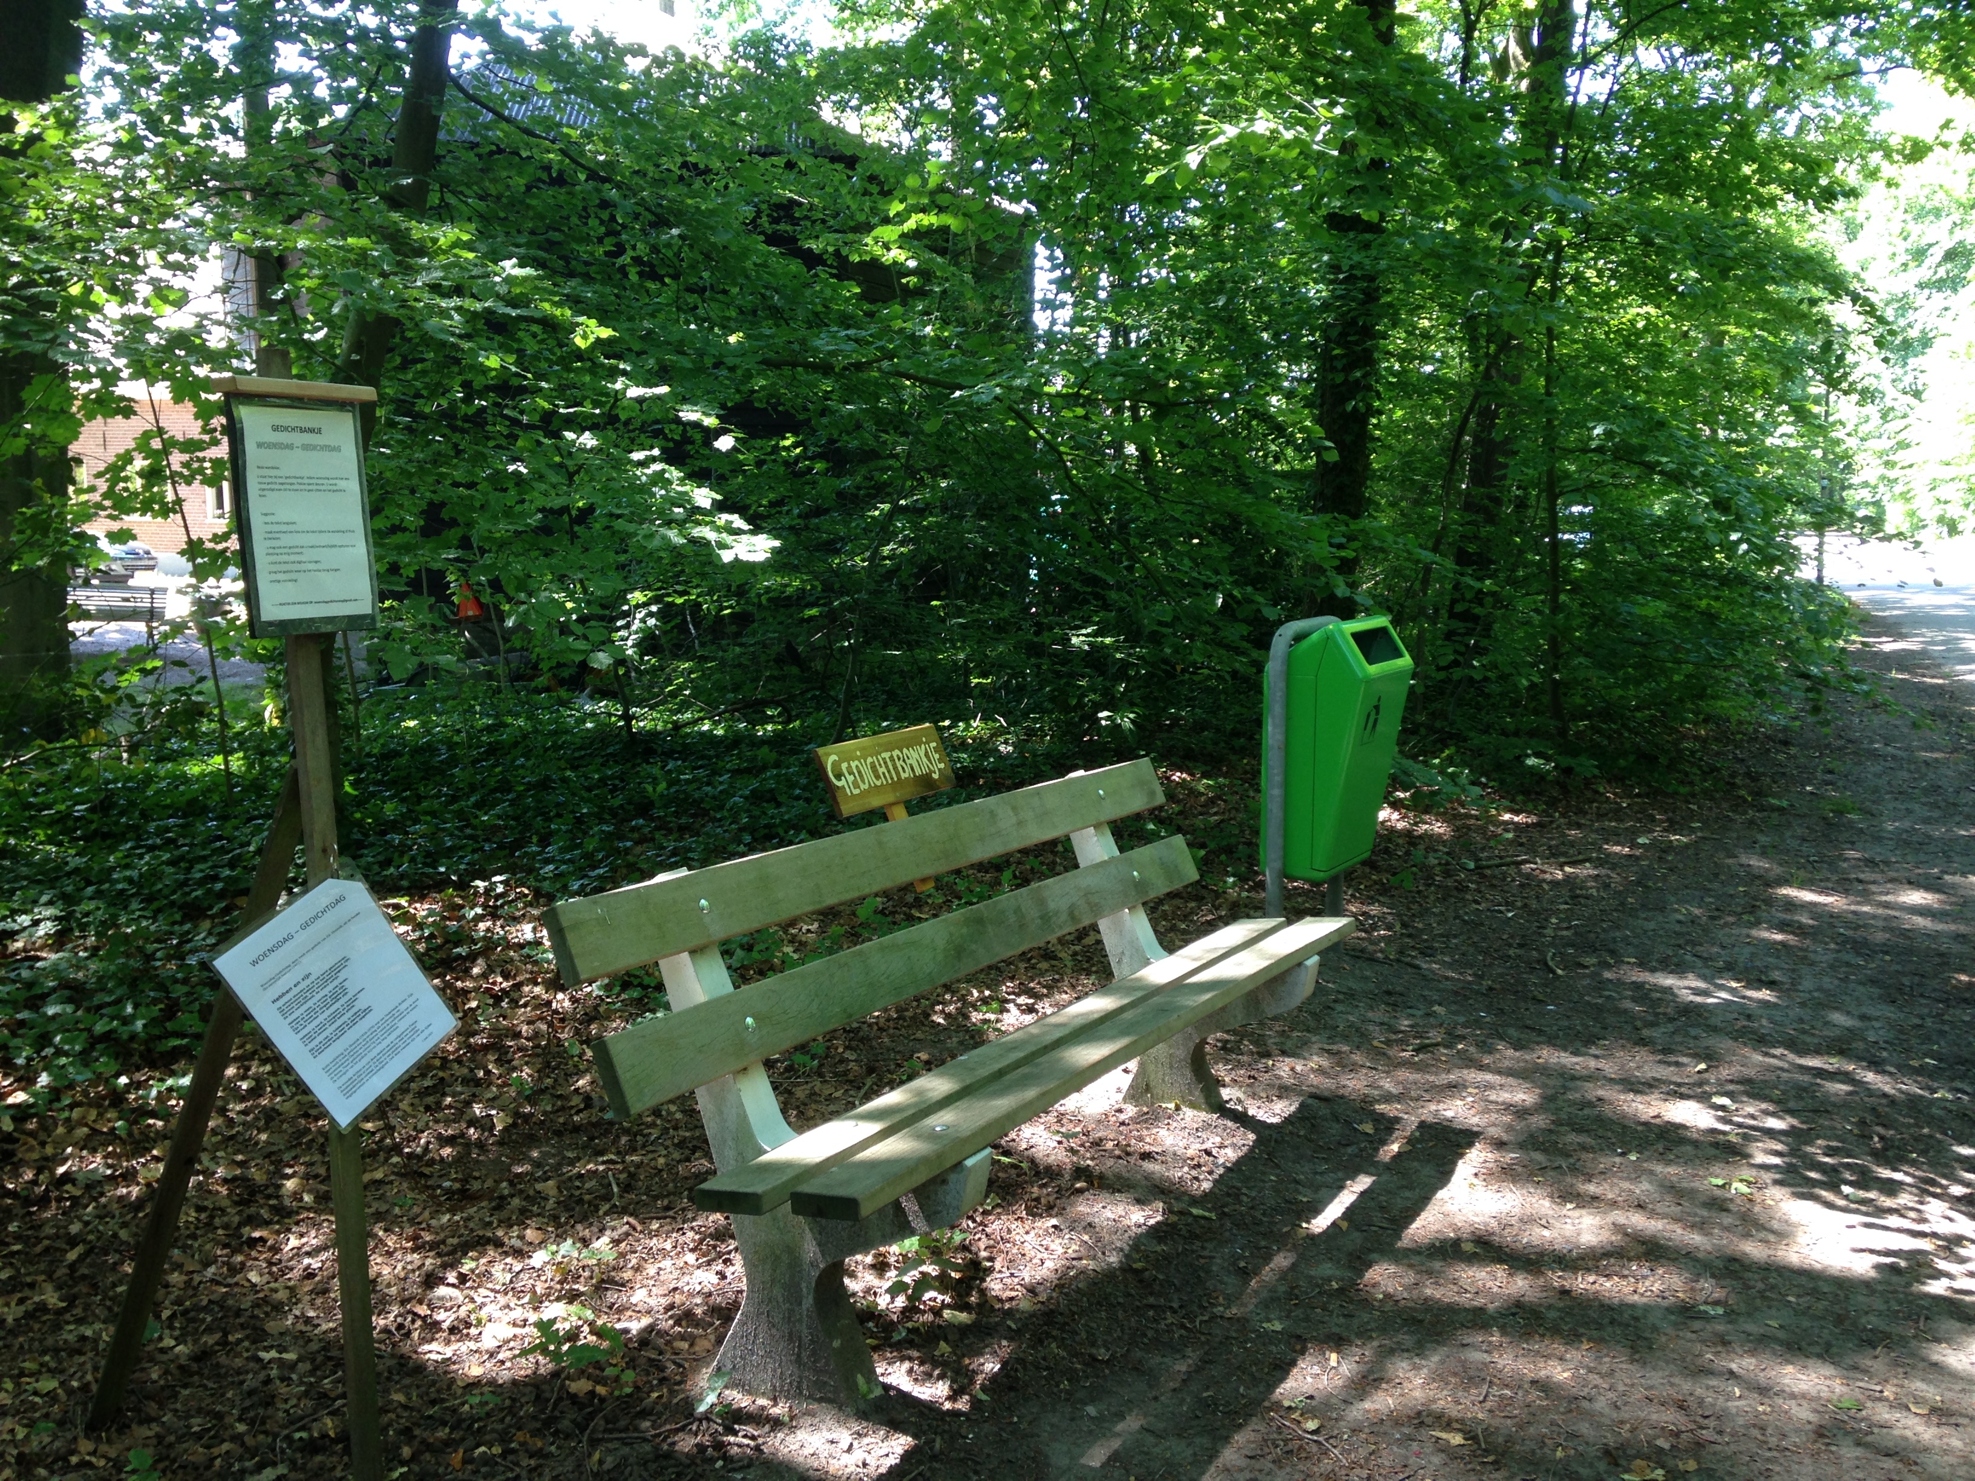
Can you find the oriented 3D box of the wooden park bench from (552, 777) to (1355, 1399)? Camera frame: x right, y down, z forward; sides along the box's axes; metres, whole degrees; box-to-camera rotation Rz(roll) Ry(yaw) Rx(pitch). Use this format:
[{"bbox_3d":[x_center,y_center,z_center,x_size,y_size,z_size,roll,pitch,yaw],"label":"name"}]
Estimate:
[{"bbox_3d":[0.097,0.566,3.680,0.593,0.863,2.160,1,6,29],"label":"wooden park bench"}]

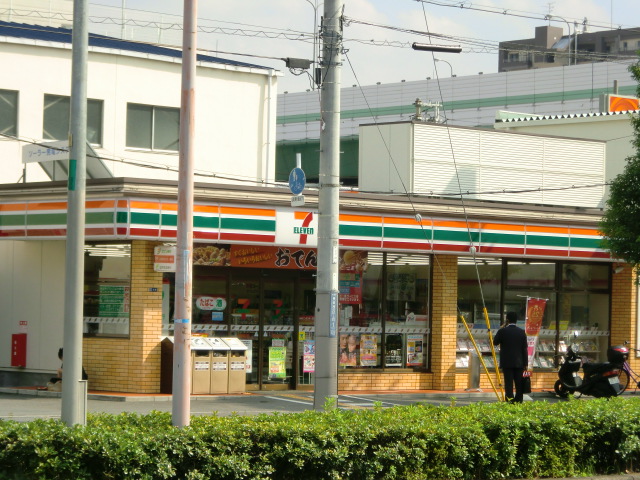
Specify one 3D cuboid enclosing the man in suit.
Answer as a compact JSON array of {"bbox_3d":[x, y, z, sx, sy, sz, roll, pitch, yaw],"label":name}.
[{"bbox_3d":[3.569,2.178,35.669,0.600,1.700,0.420,2,-2,-9],"label":"man in suit"}]

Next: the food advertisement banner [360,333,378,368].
[{"bbox_3d":[0.945,2.134,37.075,0.440,0.600,0.030,3,-2,-41],"label":"food advertisement banner"}]

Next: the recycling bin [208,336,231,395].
[{"bbox_3d":[-1.892,2.216,33.951,0.410,0.990,0.500,3,-2,-41],"label":"recycling bin"}]

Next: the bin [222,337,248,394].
[{"bbox_3d":[-1.598,2.235,34.206,0.410,0.990,0.500,3,-2,-41],"label":"bin"}]

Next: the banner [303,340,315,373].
[{"bbox_3d":[-0.169,2.188,36.108,0.400,0.600,0.030,3,-2,-41],"label":"banner"}]

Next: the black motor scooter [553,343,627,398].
[{"bbox_3d":[5.247,2.555,37.799,0.660,1.150,1.820,3,-2,-41],"label":"black motor scooter"}]

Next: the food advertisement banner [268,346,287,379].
[{"bbox_3d":[-0.779,2.276,35.644,0.420,0.580,0.040,3,-2,-41],"label":"food advertisement banner"}]

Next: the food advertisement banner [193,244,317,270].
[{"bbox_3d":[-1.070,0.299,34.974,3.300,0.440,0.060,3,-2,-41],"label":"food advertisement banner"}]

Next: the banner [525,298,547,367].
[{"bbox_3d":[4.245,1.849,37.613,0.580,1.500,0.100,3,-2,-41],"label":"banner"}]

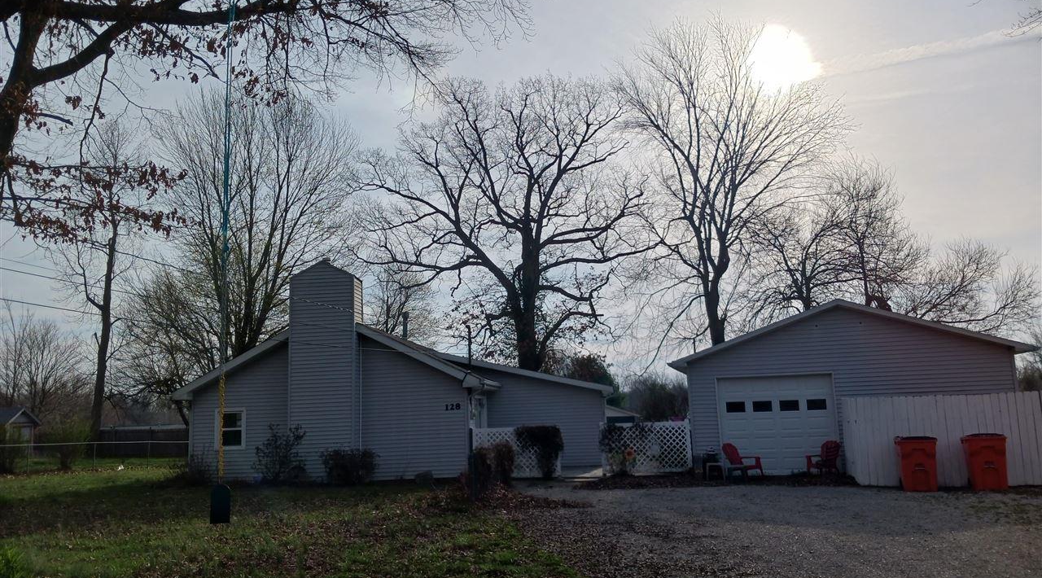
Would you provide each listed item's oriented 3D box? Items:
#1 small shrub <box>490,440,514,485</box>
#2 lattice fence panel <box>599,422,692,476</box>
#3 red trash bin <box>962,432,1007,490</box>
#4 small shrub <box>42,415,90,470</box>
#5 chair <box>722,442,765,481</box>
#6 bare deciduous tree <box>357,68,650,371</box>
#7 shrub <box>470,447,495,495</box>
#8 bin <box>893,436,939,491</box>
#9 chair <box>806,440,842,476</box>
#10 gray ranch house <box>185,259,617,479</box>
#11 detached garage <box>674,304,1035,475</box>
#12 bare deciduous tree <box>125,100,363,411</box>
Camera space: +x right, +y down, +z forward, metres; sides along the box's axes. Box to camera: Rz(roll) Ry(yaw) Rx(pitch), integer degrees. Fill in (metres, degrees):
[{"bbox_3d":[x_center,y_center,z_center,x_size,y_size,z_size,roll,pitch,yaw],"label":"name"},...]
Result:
[{"bbox_3d":[-0.457,4.341,20.300,0.600,1.040,0.600,-2,-9,0],"label":"small shrub"},{"bbox_3d":[3.391,4.263,22.007,2.420,1.350,0.100,-2,-9,-2],"label":"lattice fence panel"},{"bbox_3d":[8.663,3.235,15.200,0.630,1.060,0.720,-5,-10,15],"label":"red trash bin"},{"bbox_3d":[-21.145,7.099,37.800,2.150,2.610,2.100,-2,-9,0],"label":"small shrub"},{"bbox_3d":[5.181,4.069,19.088,0.730,0.900,0.820,5,-11,-39],"label":"chair"},{"bbox_3d":[-0.810,-1.465,38.732,13.800,18.500,13.100,-2,-9,0],"label":"bare deciduous tree"},{"bbox_3d":[-0.797,3.963,17.887,0.560,1.030,0.550,-2,-9,0],"label":"shrub"},{"bbox_3d":[7.848,3.450,16.214,0.720,1.080,0.850,-4,-9,15],"label":"bin"},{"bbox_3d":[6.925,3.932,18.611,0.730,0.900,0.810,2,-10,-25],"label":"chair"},{"bbox_3d":[-3.180,3.078,27.741,12.080,6.010,12.300,-3,-9,3],"label":"gray ranch house"},{"bbox_3d":[8.823,2.888,23.353,8.300,4.120,8.600,-4,-9,14],"label":"detached garage"},{"bbox_3d":[-12.451,-0.845,35.461,11.000,16.700,10.400,1,-9,-20],"label":"bare deciduous tree"}]

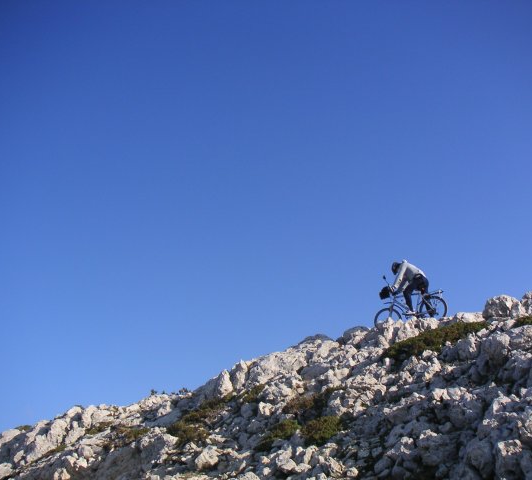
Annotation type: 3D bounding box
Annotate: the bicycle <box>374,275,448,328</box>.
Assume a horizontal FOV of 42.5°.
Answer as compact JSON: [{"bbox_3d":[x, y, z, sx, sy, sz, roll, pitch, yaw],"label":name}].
[{"bbox_3d":[3.365,1.512,16.289,1.760,1.280,0.620,-17,-15,12],"label":"bicycle"}]

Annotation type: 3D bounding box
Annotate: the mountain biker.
[{"bbox_3d":[3.477,1.167,16.294,1.020,1.330,0.550,-12,-14,13],"label":"mountain biker"}]

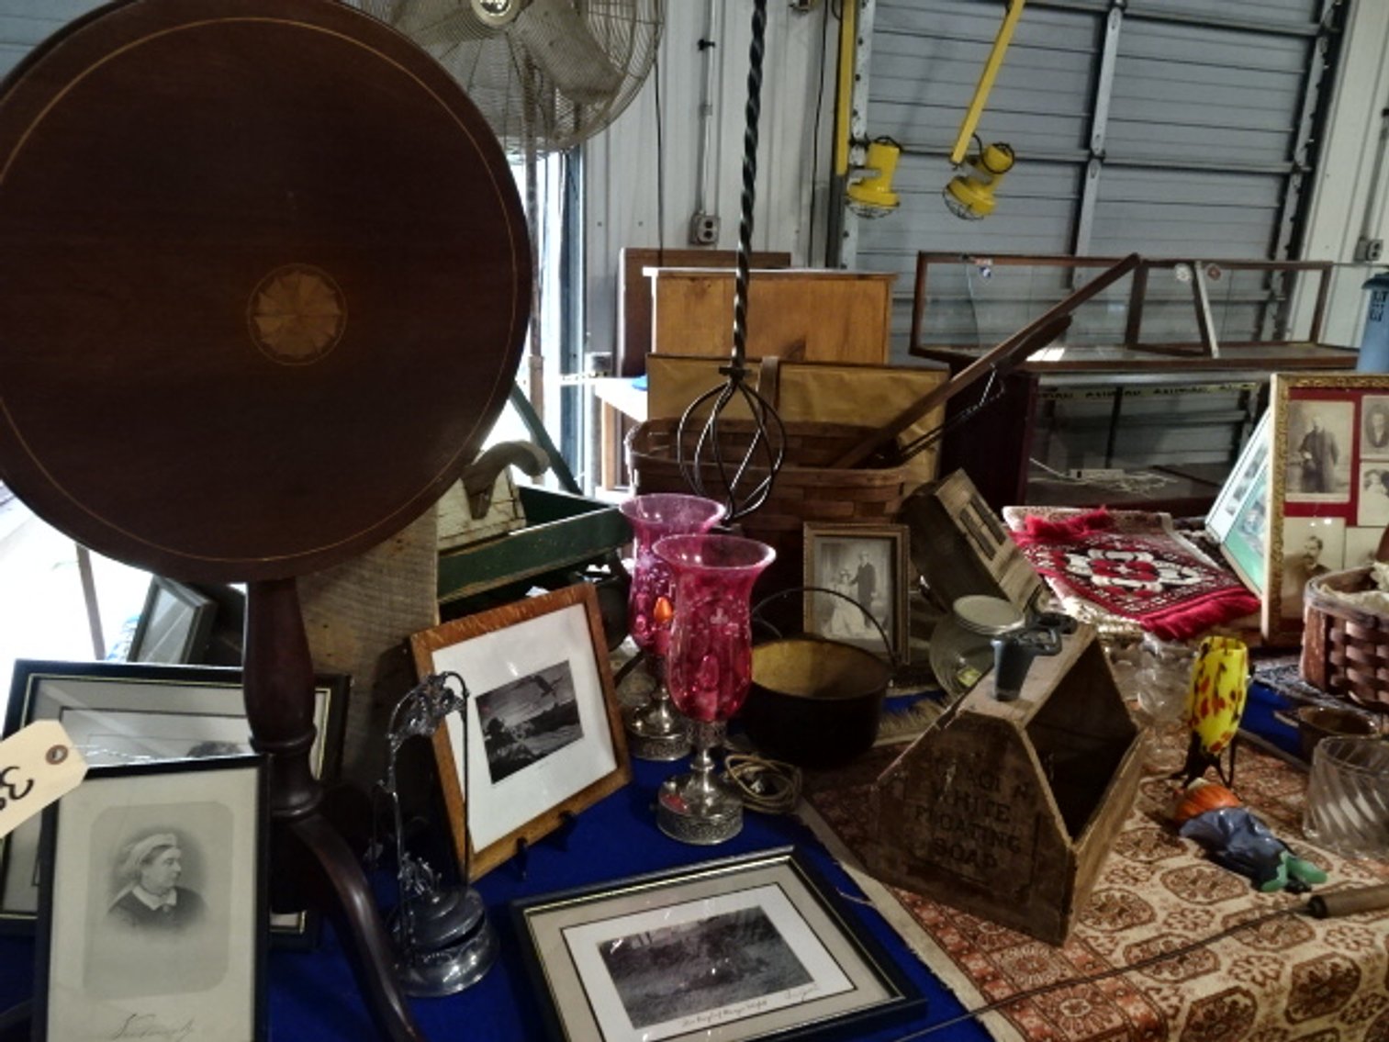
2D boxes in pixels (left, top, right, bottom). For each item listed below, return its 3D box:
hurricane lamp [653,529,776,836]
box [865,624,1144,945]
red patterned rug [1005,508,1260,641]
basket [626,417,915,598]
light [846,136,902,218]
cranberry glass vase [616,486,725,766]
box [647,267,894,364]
[{"bbox_3d":[0.018,0.222,1.250,0.153,0.382,0.153,2,17,1],"label":"hurricane lamp"},{"bbox_3d":[0.414,0.298,1.253,0.231,0.255,0.350,12,19,31],"label":"box"},{"bbox_3d":[0.938,0.114,2.104,0.330,0.055,0.470,-11,24,-22],"label":"red patterned rug"},{"bbox_3d":[0.164,-0.025,2.208,0.620,0.315,0.480,4,17,8],"label":"basket"},{"bbox_3d":[0.662,-1.266,3.550,0.200,0.300,0.200,-4,17,-18],"label":"light"},{"bbox_3d":[-0.043,0.162,1.444,0.153,0.382,0.153,1,17,-2],"label":"cranberry glass vase"},{"bbox_3d":[0.207,-0.572,2.982,0.732,0.390,0.310,-1,16,-8],"label":"box"}]

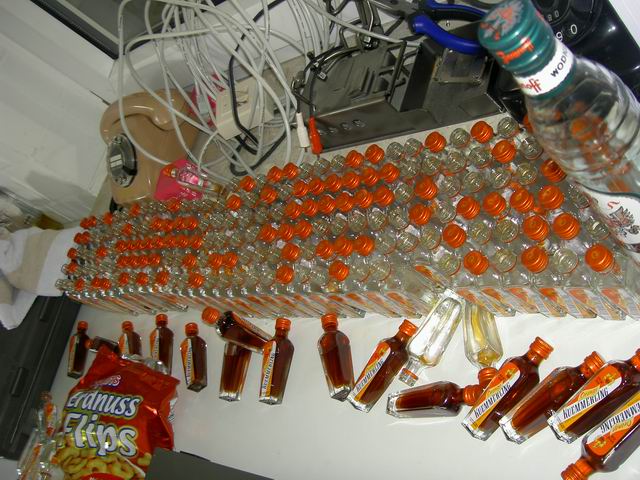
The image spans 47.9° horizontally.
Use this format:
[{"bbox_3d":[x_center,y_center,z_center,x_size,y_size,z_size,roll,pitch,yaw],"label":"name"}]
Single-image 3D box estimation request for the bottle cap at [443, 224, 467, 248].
[{"bbox_3d":[0.107,-0.003,0.573,0.016,0.010,0.016,-5,64,46],"label":"bottle cap"}]

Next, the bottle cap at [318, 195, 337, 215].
[{"bbox_3d":[0.008,-0.036,0.742,0.018,0.011,0.018,-27,46,31],"label":"bottle cap"}]

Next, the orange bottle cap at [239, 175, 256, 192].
[{"bbox_3d":[-0.085,-0.066,0.853,0.018,0.010,0.018,-26,46,31],"label":"orange bottle cap"}]

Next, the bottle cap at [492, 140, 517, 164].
[{"bbox_3d":[0.156,-0.075,0.610,0.018,0.010,0.018,-6,58,43],"label":"bottle cap"}]

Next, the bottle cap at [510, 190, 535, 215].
[{"bbox_3d":[0.161,-0.031,0.573,0.018,0.010,0.018,-6,58,43],"label":"bottle cap"}]

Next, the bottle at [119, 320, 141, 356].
[{"bbox_3d":[-0.284,0.165,1.072,0.025,0.025,0.098,-38,44,23],"label":"bottle"}]

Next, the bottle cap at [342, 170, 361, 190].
[{"bbox_3d":[0.034,-0.064,0.779,0.018,0.012,0.018,-26,46,31],"label":"bottle cap"}]

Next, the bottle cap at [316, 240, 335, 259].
[{"bbox_3d":[0.006,0.010,0.736,0.018,0.012,0.018,-6,61,45],"label":"bottle cap"}]

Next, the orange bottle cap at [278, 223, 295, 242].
[{"bbox_3d":[-0.035,-0.008,0.757,0.018,0.010,0.018,-26,46,31],"label":"orange bottle cap"}]

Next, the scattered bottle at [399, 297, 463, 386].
[{"bbox_3d":[0.109,0.095,0.700,0.025,0.025,0.097,26,85,51],"label":"scattered bottle"}]

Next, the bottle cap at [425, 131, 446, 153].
[{"bbox_3d":[0.115,-0.098,0.720,0.018,0.012,0.018,-6,59,44],"label":"bottle cap"}]

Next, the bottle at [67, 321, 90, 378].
[{"bbox_3d":[-0.372,0.167,1.117,0.024,0.024,0.093,-29,48,33],"label":"bottle"}]

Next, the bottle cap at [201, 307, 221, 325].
[{"bbox_3d":[-0.119,0.083,0.788,0.018,0.011,0.018,-6,59,44],"label":"bottle cap"}]

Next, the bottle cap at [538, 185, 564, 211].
[{"bbox_3d":[0.178,-0.033,0.555,0.018,0.010,0.018,-6,58,43],"label":"bottle cap"}]

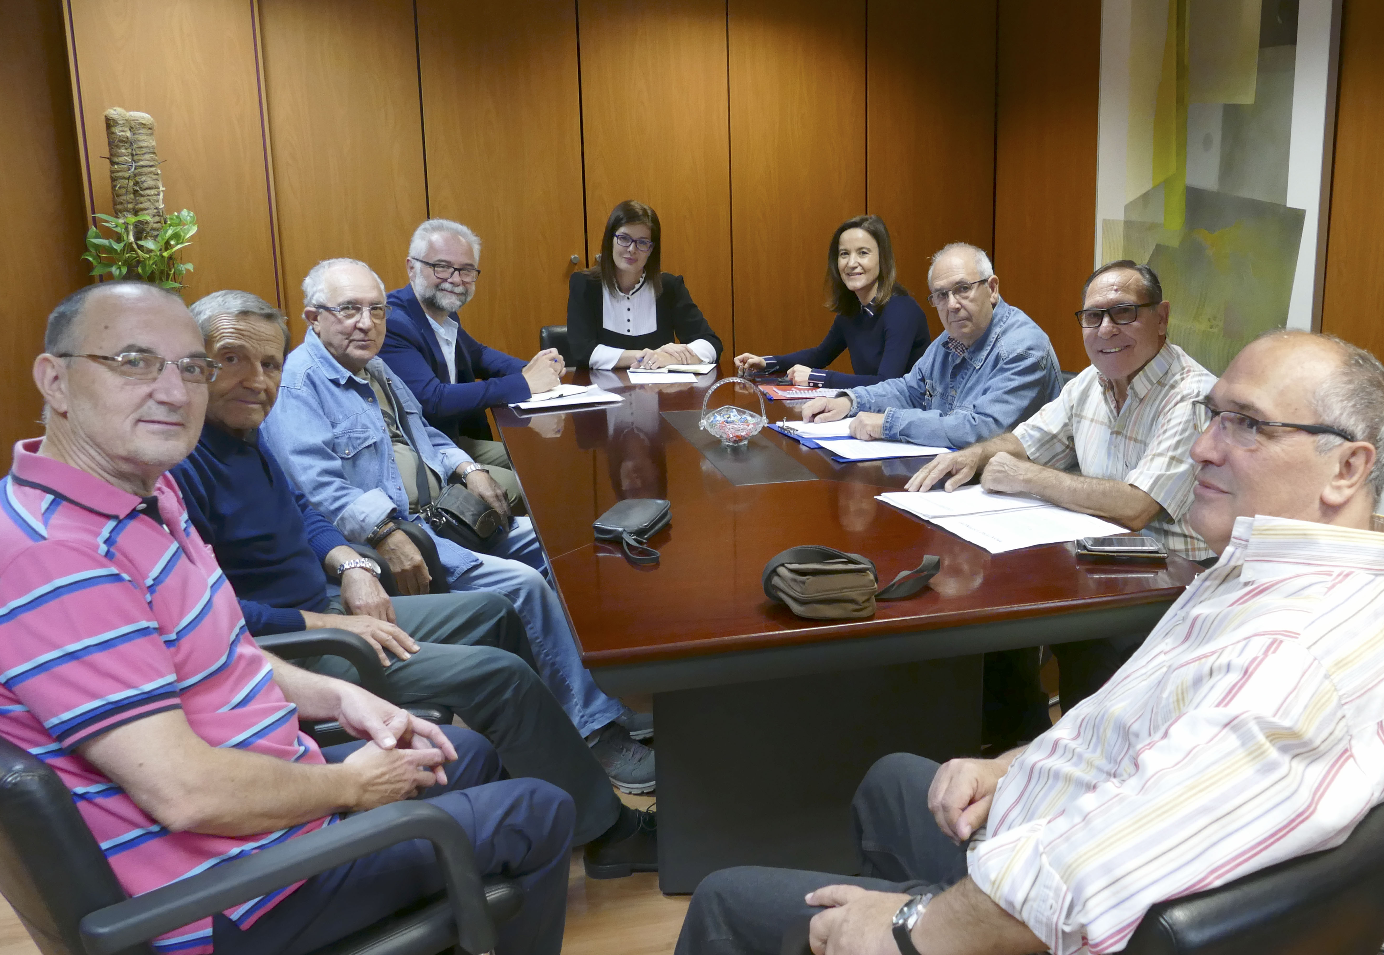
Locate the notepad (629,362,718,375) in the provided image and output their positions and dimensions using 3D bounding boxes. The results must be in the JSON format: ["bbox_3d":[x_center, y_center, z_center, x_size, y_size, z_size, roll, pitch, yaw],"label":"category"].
[{"bbox_3d":[-0.082,-0.391,3.482,0.290,0.015,0.200,0,16,5],"label":"notepad"}]

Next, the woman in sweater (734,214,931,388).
[{"bbox_3d":[0.527,-0.195,3.199,0.750,1.260,0.550,-10,18,-31],"label":"woman in sweater"}]

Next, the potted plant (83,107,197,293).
[{"bbox_3d":[-1.834,-0.804,3.350,0.400,0.820,0.400,-5,16,-14],"label":"potted plant"}]

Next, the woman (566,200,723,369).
[{"bbox_3d":[-0.195,-0.257,3.396,0.550,1.290,0.750,-3,16,-7],"label":"woman"}]

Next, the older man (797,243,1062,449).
[{"bbox_3d":[0.620,-0.006,2.609,0.750,1.230,0.600,-8,17,-24],"label":"older man"}]

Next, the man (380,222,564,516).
[{"bbox_3d":[-0.582,-0.099,2.919,0.780,1.270,0.600,5,17,21],"label":"man"}]

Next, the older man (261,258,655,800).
[{"bbox_3d":[-0.508,0.094,2.320,0.850,1.240,0.570,3,16,13],"label":"older man"}]

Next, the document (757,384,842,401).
[{"bbox_3d":[0.375,-0.271,3.050,0.290,0.015,0.210,-4,16,-10],"label":"document"}]

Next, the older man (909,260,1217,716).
[{"bbox_3d":[0.783,0.141,2.100,0.780,1.230,0.580,-6,16,-17],"label":"older man"}]

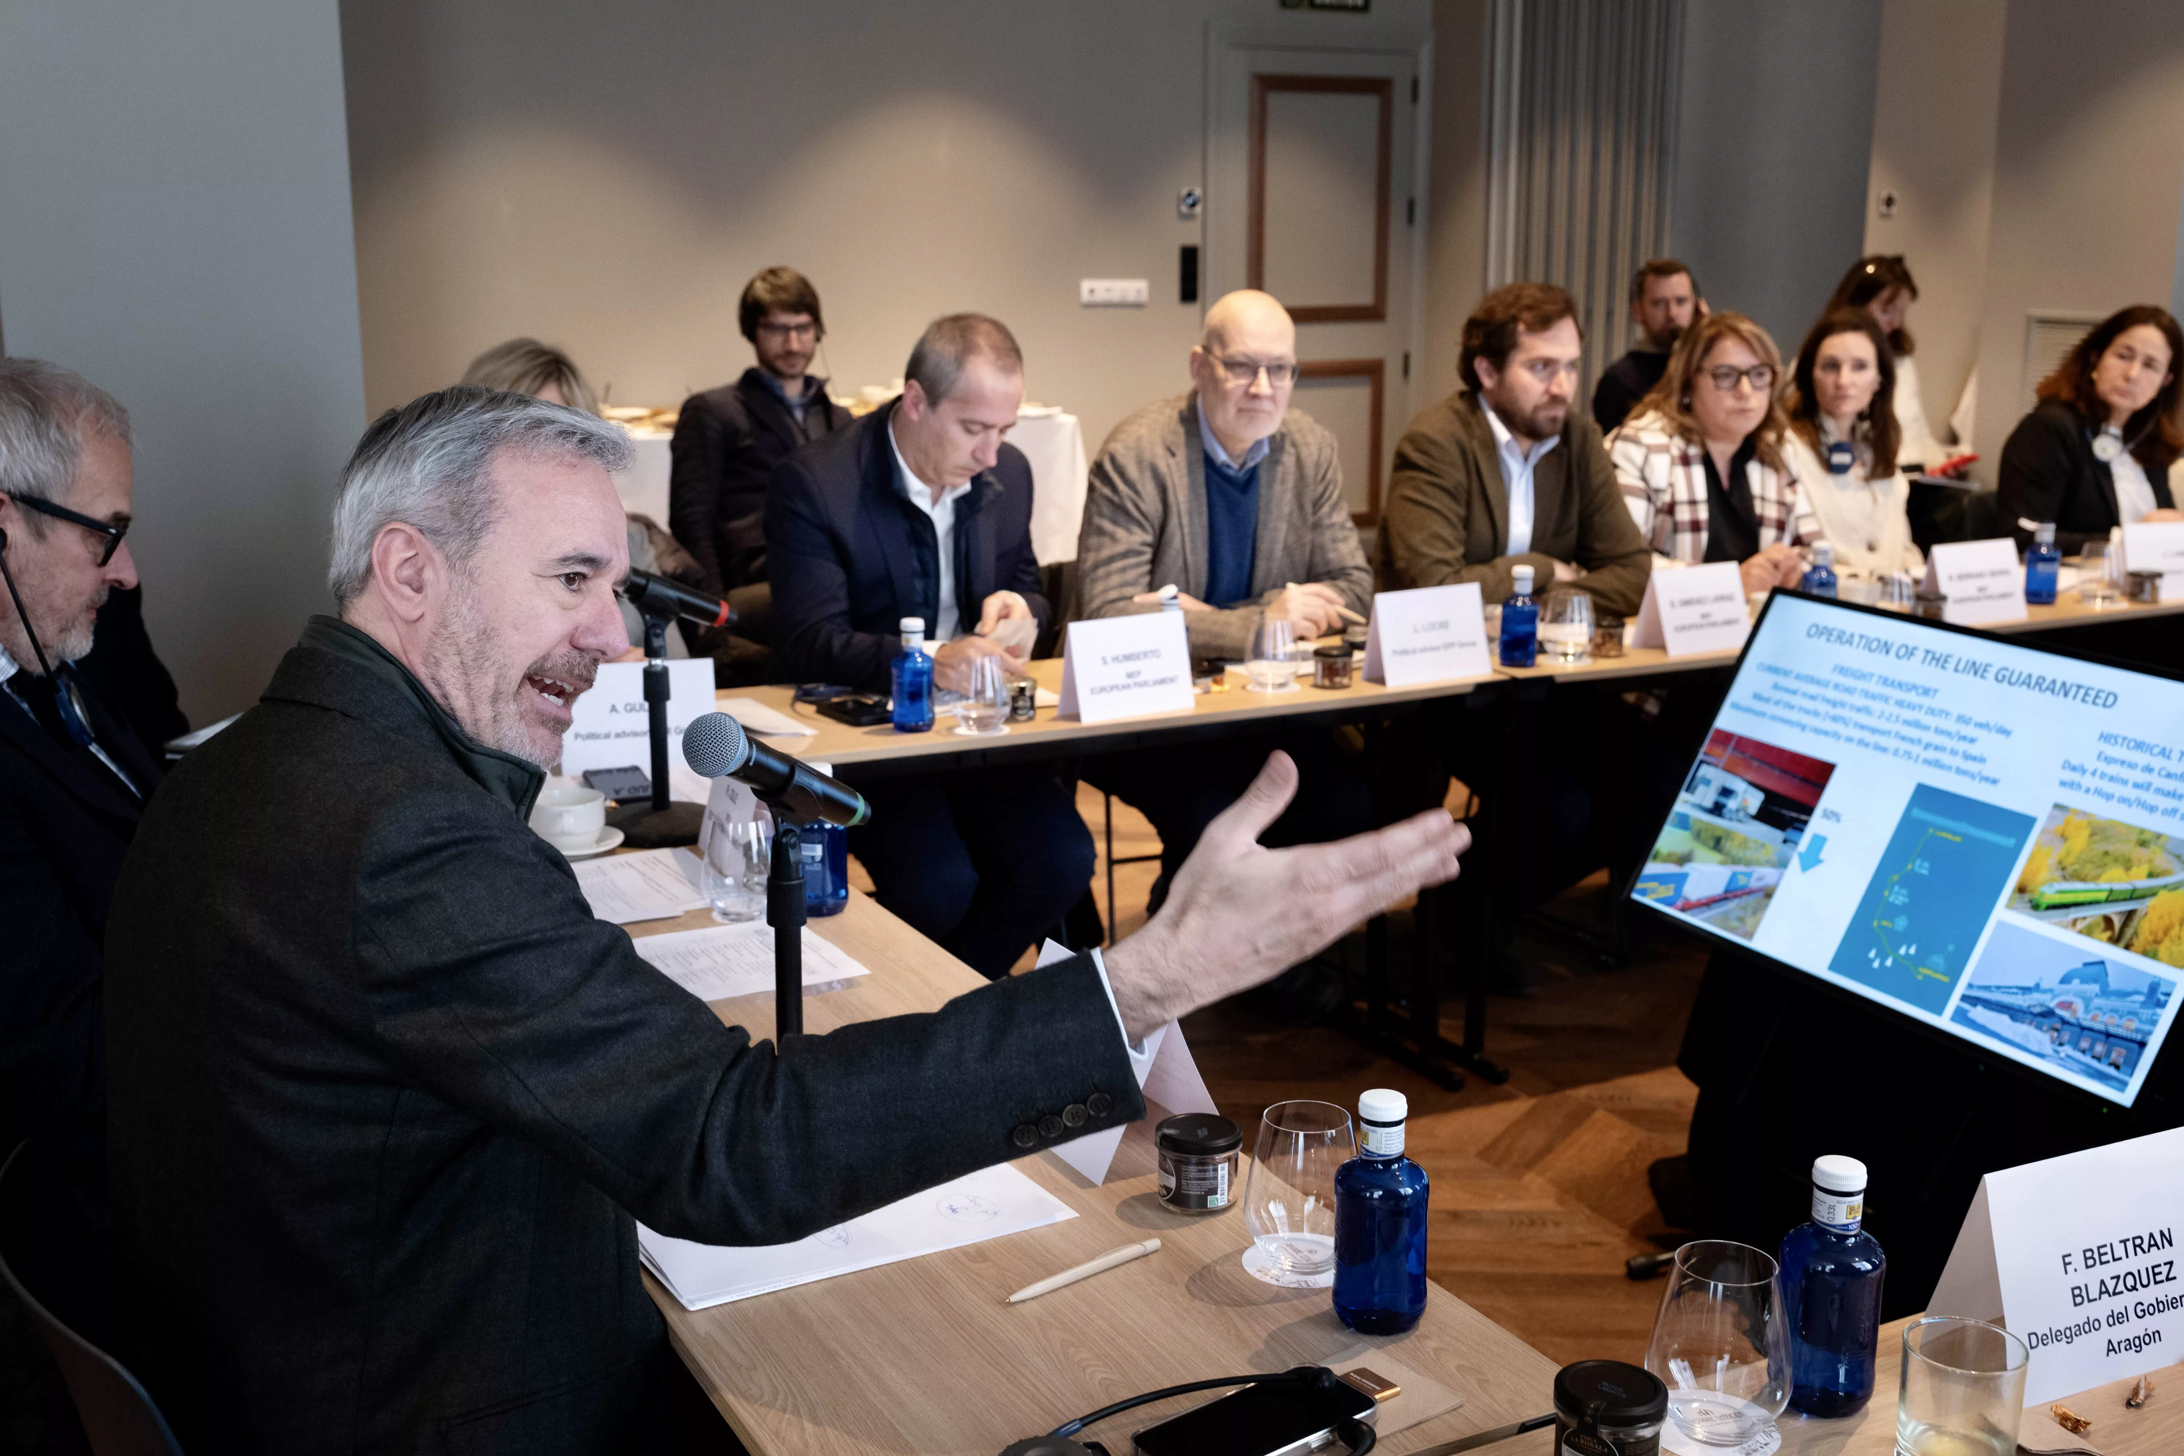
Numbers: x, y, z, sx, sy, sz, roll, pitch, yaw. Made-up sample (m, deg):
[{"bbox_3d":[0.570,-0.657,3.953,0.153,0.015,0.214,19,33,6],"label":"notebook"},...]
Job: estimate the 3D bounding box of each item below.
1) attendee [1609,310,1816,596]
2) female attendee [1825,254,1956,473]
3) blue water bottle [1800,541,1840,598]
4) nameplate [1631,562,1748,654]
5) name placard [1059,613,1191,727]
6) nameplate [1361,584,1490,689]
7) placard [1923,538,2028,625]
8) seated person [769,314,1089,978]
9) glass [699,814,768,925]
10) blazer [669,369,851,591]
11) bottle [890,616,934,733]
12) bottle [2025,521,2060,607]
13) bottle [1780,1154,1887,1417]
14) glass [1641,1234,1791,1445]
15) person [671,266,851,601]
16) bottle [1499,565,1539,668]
[{"bbox_3d":[1.322,-0.199,4.611,0.510,1.270,0.760,-7,15,-26],"label":"attendee"},{"bbox_3d":[2.315,-0.626,6.300,0.500,1.330,0.800,-11,17,-39],"label":"female attendee"},{"bbox_3d":[1.331,-0.254,4.120,0.063,0.166,0.063,-7,15,-28],"label":"blue water bottle"},{"bbox_3d":[1.051,-0.211,3.911,0.210,0.141,0.090,-8,15,-31],"label":"nameplate"},{"bbox_3d":[0.054,-0.097,3.405,0.210,0.145,0.069,-8,15,-32],"label":"name placard"},{"bbox_3d":[0.552,-0.155,3.683,0.209,0.147,0.073,-7,15,-28],"label":"nameplate"},{"bbox_3d":[1.641,-0.275,4.187,0.210,0.142,0.087,-7,15,-27],"label":"placard"},{"bbox_3d":[-0.279,-0.007,3.692,0.570,1.320,0.760,-7,15,-29],"label":"seated person"},{"bbox_3d":[-0.374,0.149,2.421,0.091,0.110,0.091,0,13,0],"label":"glass"},{"bbox_3d":[-0.789,-0.581,5.420,0.490,0.600,0.340,-6,14,-24],"label":"blazer"},{"bbox_3d":[-0.264,-0.079,3.321,0.063,0.166,0.063,0,13,0],"label":"bottle"},{"bbox_3d":[1.840,-0.322,4.359,0.064,0.158,0.064,0,13,0],"label":"bottle"},{"bbox_3d":[0.472,0.353,1.427,0.064,0.163,0.064,0,13,0],"label":"bottle"},{"bbox_3d":[0.398,0.390,1.420,0.089,0.112,0.089,0,13,0],"label":"glass"},{"bbox_3d":[-0.665,-0.421,5.430,0.520,1.340,0.830,-6,14,-24],"label":"person"},{"bbox_3d":[0.722,-0.188,3.781,0.063,0.166,0.063,0,13,0],"label":"bottle"}]

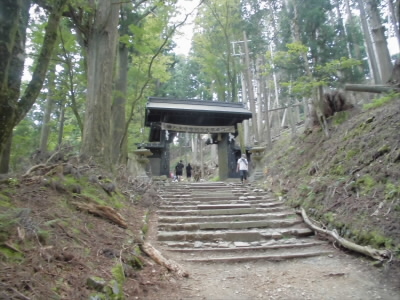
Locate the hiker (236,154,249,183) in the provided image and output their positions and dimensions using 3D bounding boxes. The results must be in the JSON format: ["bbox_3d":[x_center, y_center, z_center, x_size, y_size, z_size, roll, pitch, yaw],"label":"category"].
[{"bbox_3d":[2.386,1.076,16.750,0.580,1.670,0.450,1,-8,-5],"label":"hiker"}]

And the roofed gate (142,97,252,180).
[{"bbox_3d":[-0.271,-0.567,19.434,6.450,5.070,3.540,2,-8,-11],"label":"roofed gate"}]

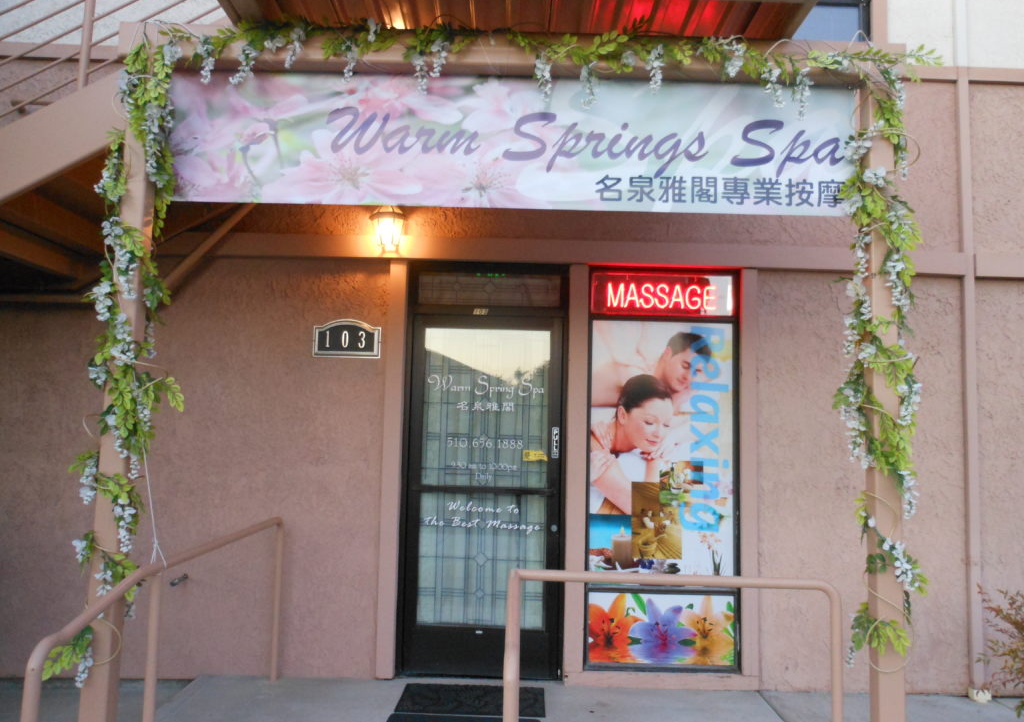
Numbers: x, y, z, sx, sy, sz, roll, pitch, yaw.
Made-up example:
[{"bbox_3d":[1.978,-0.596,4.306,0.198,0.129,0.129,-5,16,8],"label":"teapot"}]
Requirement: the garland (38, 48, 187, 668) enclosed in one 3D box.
[{"bbox_3d":[-1.611,-0.046,3.498,0.430,2.670,0.360,2,-5,0],"label":"garland"}]

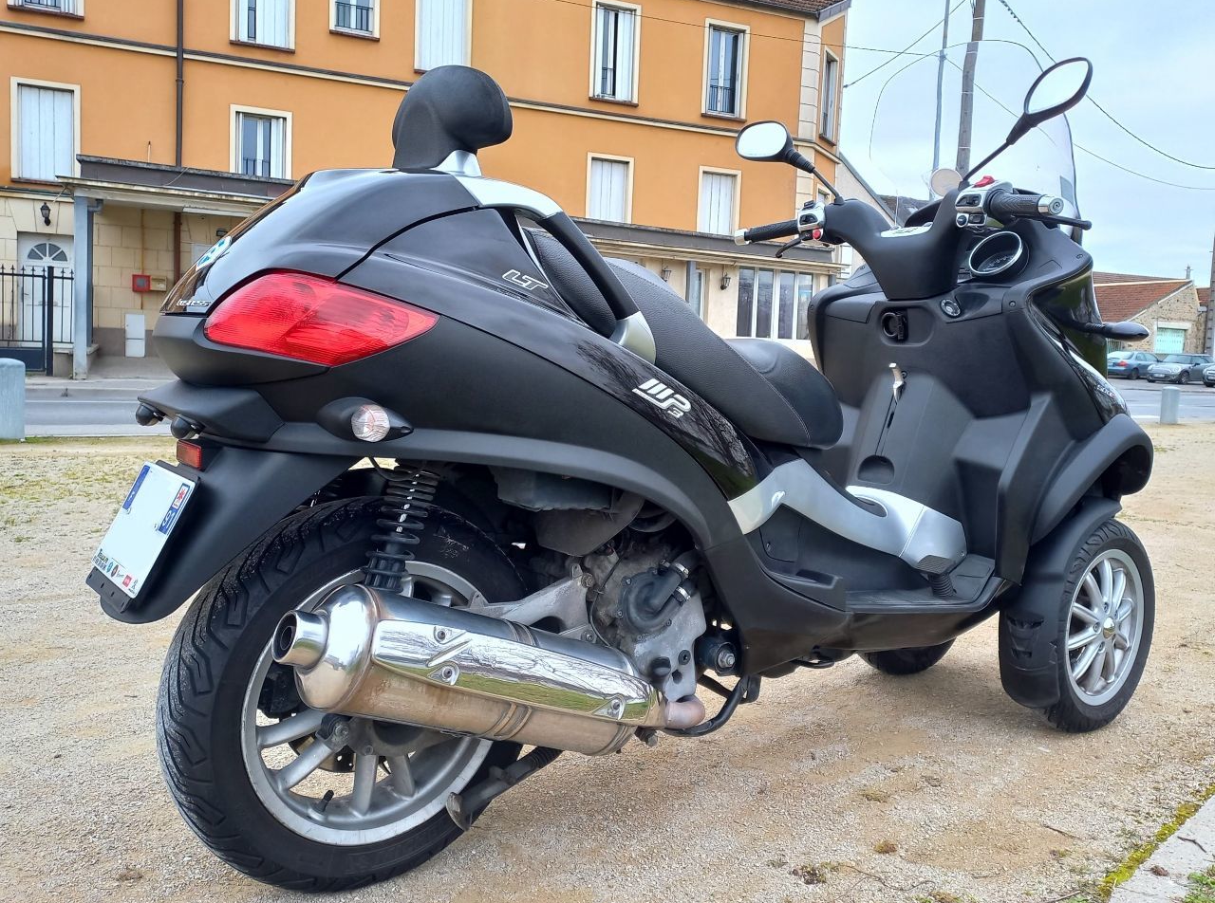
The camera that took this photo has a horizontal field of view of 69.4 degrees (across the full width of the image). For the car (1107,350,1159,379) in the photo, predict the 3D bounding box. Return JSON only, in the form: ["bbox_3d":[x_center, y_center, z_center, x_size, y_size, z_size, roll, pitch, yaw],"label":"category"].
[{"bbox_3d":[26.400,-4.220,43.700,4.300,1.430,1.720,1,4,-25],"label":"car"}]

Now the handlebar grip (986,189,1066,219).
[{"bbox_3d":[0.723,-0.429,1.522,0.040,0.040,0.157,1,18,-25],"label":"handlebar grip"}]

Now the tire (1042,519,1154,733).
[{"bbox_3d":[1.066,0.379,1.943,0.473,0.473,0.120,0,5,-35],"label":"tire"}]

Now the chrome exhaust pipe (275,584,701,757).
[{"bbox_3d":[-0.110,0.303,1.138,0.655,0.150,0.150,23,-9,-38],"label":"chrome exhaust pipe"}]

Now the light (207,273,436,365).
[{"bbox_3d":[-0.322,-0.150,0.989,0.130,0.108,0.245,7,6,45],"label":"light"}]

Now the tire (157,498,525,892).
[{"bbox_3d":[-0.326,0.331,1.217,0.540,0.540,0.140,0,6,-37],"label":"tire"}]

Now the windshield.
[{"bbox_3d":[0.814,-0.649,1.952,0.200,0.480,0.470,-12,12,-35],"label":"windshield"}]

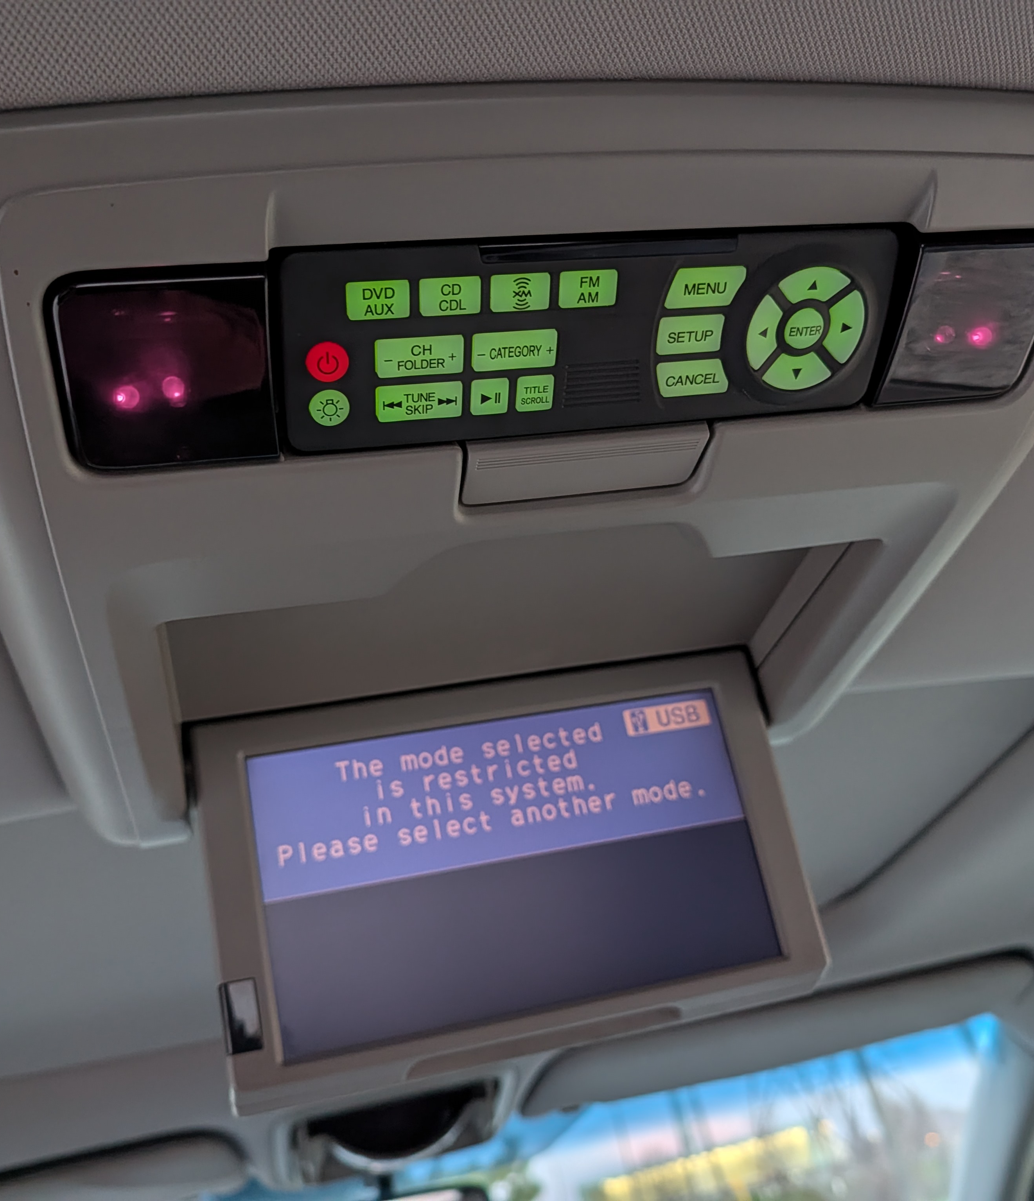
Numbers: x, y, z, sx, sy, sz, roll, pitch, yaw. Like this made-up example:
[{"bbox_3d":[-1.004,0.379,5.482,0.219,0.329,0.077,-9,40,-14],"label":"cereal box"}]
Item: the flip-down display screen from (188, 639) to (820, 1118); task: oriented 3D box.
[{"bbox_3d":[-0.001,0.106,0.448,0.236,0.142,0.025,-7,-19,-15],"label":"flip-down display screen"}]

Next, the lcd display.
[{"bbox_3d":[0.000,0.104,0.444,0.199,0.112,0.010,-7,-19,-15],"label":"lcd display"}]

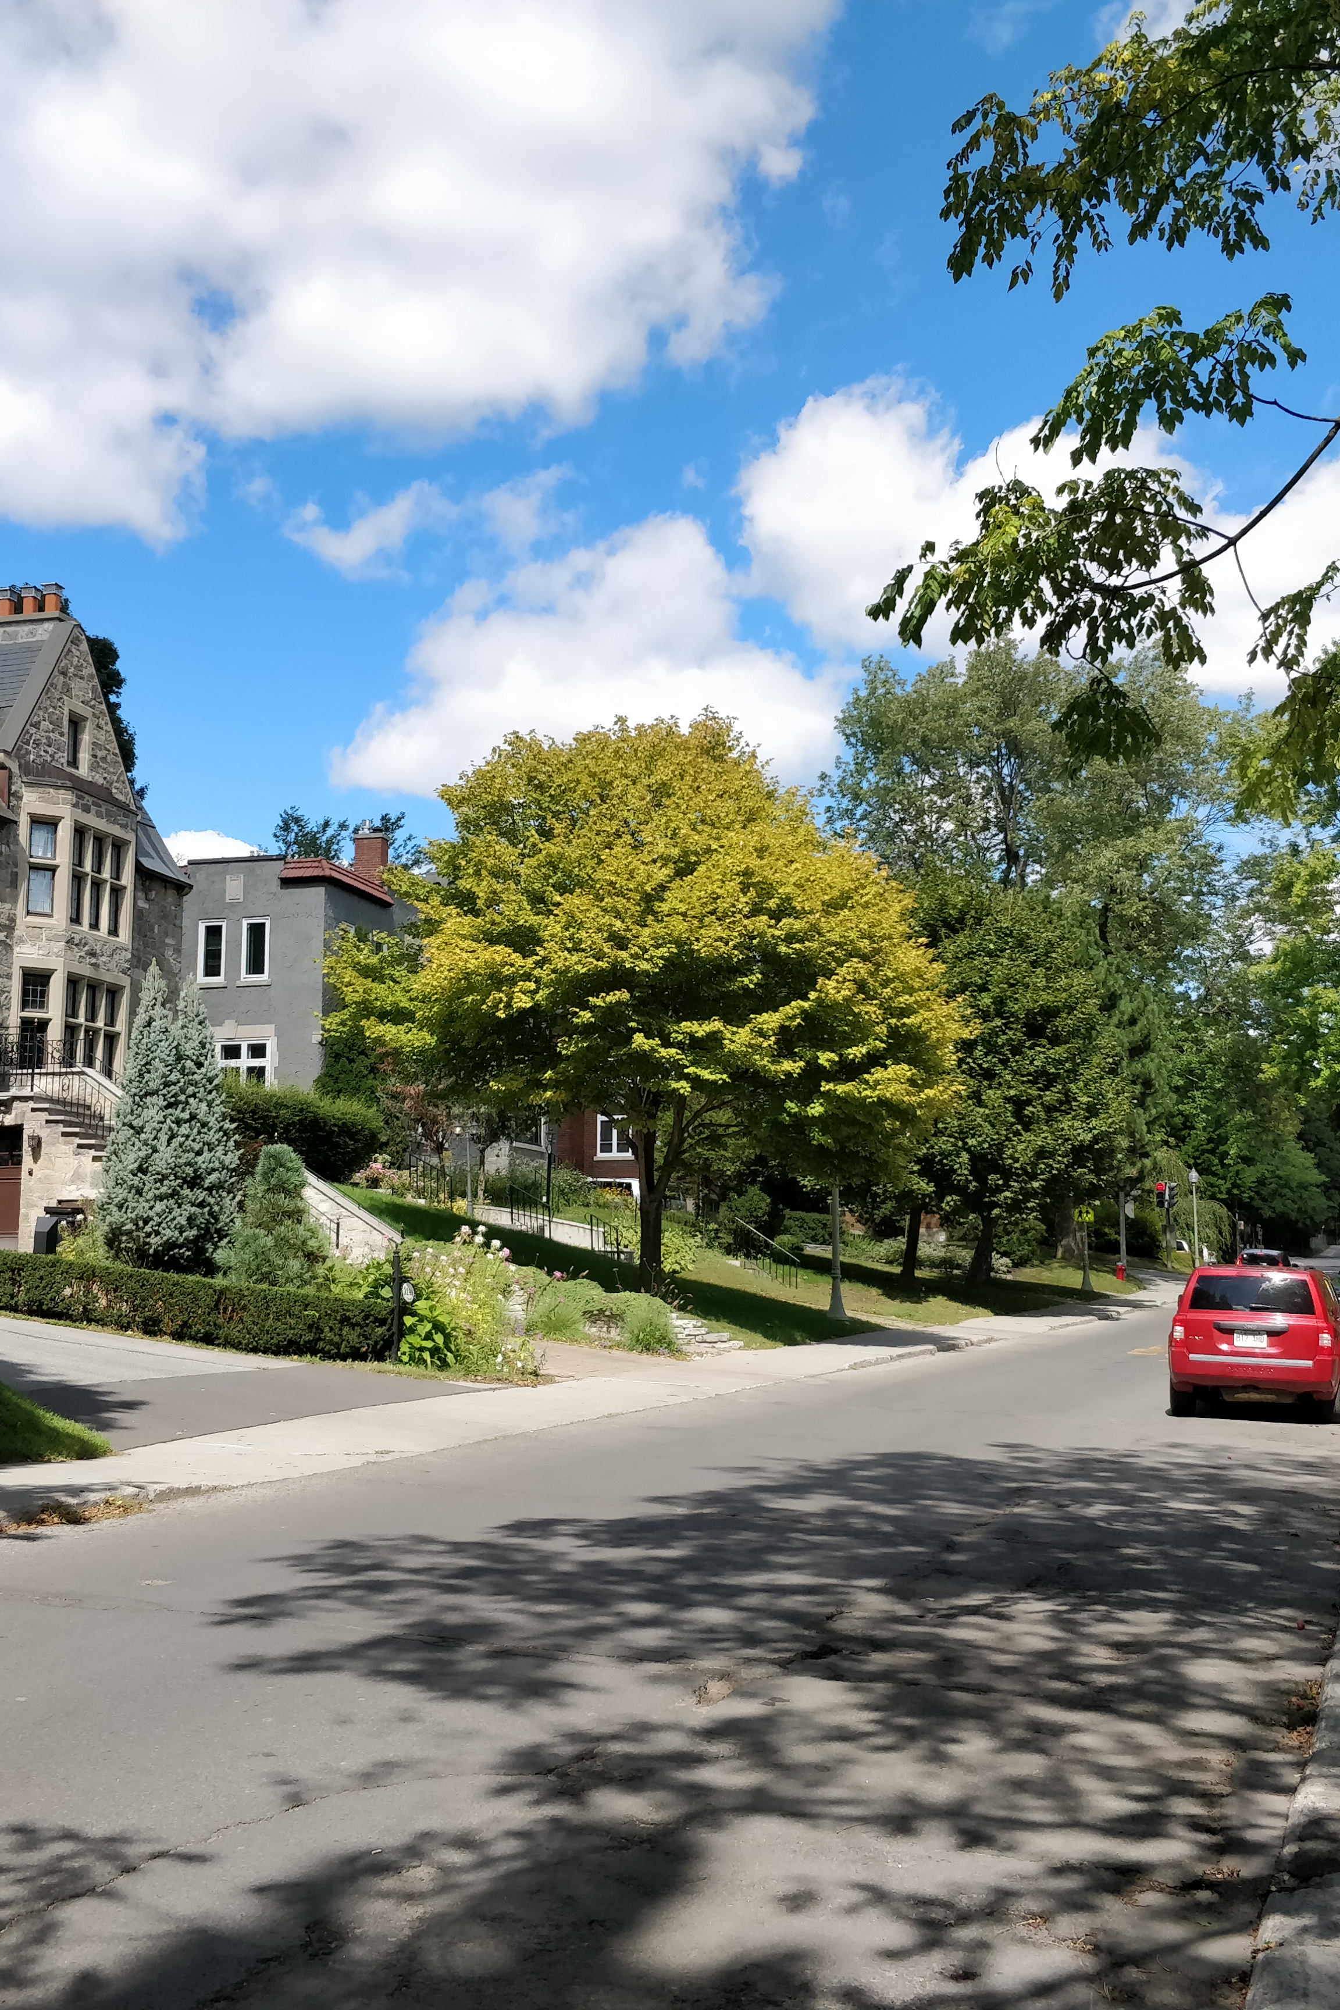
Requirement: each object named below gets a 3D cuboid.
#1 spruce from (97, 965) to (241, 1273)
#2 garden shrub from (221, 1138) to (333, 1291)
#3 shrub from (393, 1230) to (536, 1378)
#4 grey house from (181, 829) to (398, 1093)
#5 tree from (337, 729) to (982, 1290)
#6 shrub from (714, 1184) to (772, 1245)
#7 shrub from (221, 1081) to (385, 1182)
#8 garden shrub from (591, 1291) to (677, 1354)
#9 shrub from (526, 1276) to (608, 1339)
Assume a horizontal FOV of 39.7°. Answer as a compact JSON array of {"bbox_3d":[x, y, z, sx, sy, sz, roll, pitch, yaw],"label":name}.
[{"bbox_3d":[-7.448,1.739,27.262,2.150,4.680,2.100,-3,-9,22],"label":"spruce"},{"bbox_3d":[-5.746,3.172,27.200,1.550,2.400,1.550,0,-7,0],"label":"garden shrub"},{"bbox_3d":[-2.610,3.800,23.866,1.750,1.860,1.600,-3,-9,22],"label":"shrub"},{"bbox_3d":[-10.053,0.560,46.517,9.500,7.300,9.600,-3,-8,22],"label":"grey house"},{"bbox_3d":[-0.432,-0.199,35.698,12.300,11.110,12.000,-3,-9,22],"label":"tree"},{"bbox_3d":[1.992,5.719,50.500,1.500,1.650,1.500,0,-7,0],"label":"shrub"},{"bbox_3d":[-6.424,2.202,32.300,1.900,1.750,2.600,-3,-8,22],"label":"shrub"},{"bbox_3d":[-0.572,4.924,28.932,1.300,0.940,1.150,-3,-9,22],"label":"garden shrub"},{"bbox_3d":[-1.618,4.787,29.300,1.200,1.000,1.250,-3,-8,22],"label":"shrub"}]

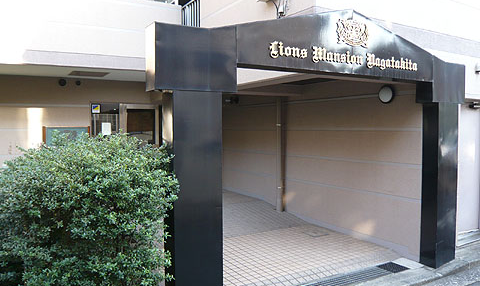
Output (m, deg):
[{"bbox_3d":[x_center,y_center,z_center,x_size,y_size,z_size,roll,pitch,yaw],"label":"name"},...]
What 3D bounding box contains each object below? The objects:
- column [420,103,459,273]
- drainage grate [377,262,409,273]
[{"bbox_3d":[2.626,0.538,5.113,0.429,2.110,0.221,-2,3,-32],"label":"column"},{"bbox_3d":[1.969,1.619,4.993,0.278,0.030,0.268,-2,3,-30],"label":"drainage grate"}]

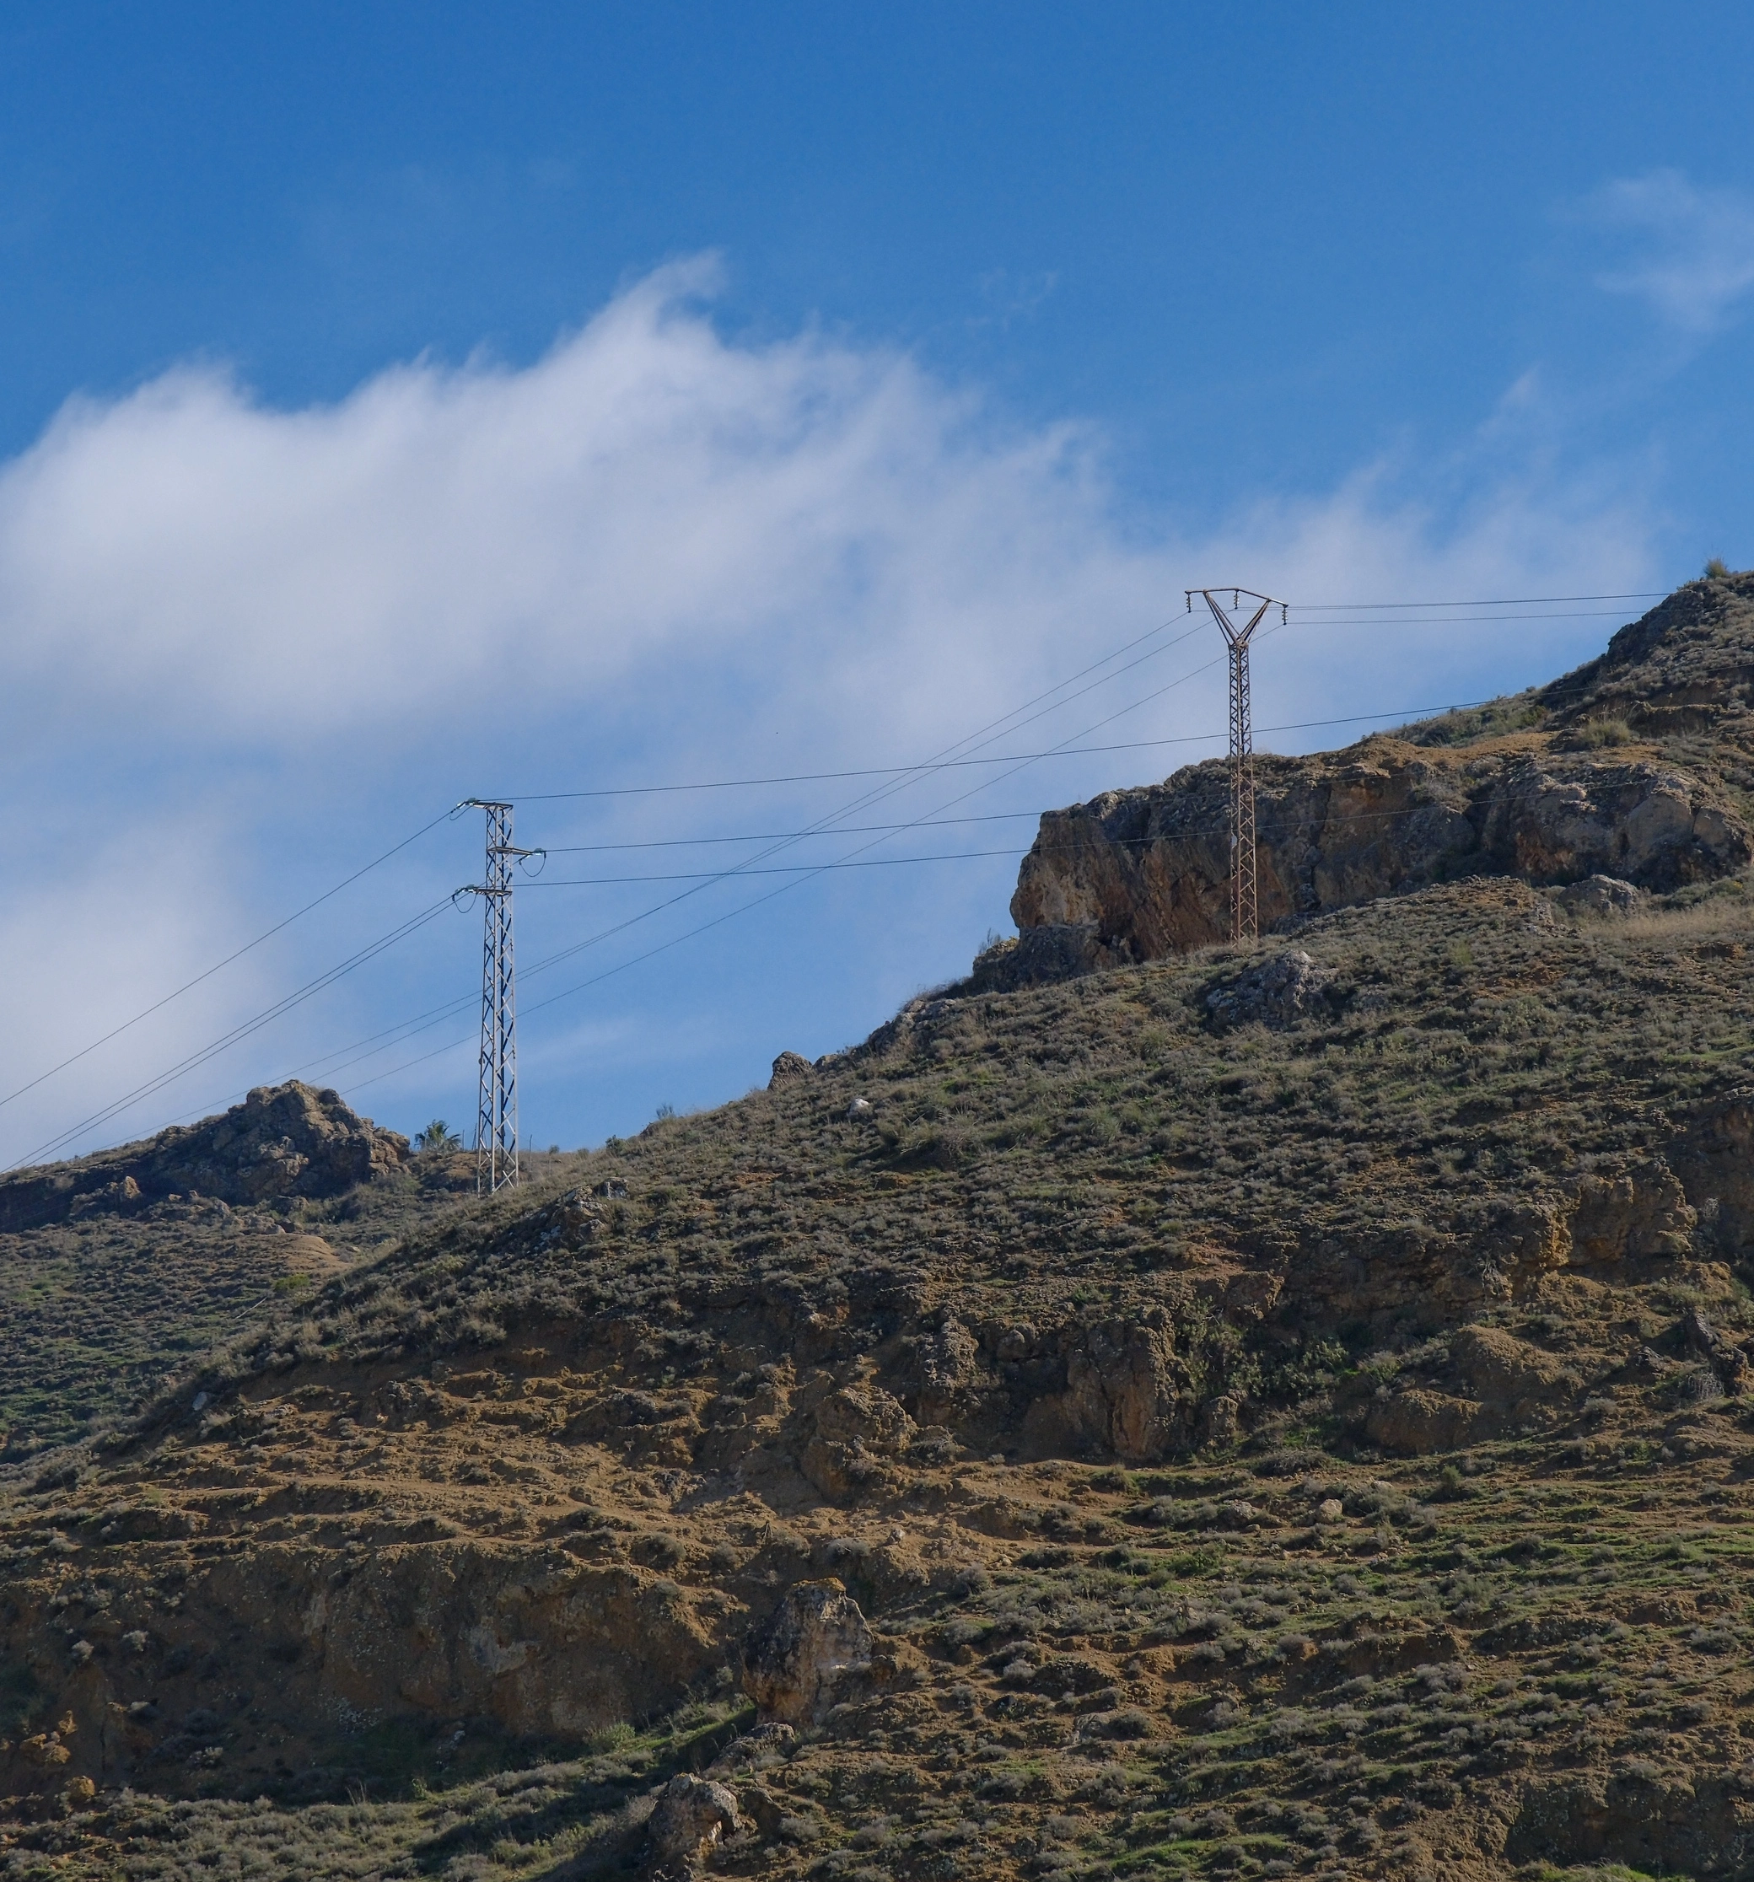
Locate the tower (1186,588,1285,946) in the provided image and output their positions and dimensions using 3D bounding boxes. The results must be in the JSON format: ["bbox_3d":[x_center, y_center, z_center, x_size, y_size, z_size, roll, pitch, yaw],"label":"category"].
[{"bbox_3d":[12.808,-6.176,310.000,4.150,12.750,0.700,5,-12,-30],"label":"tower"}]

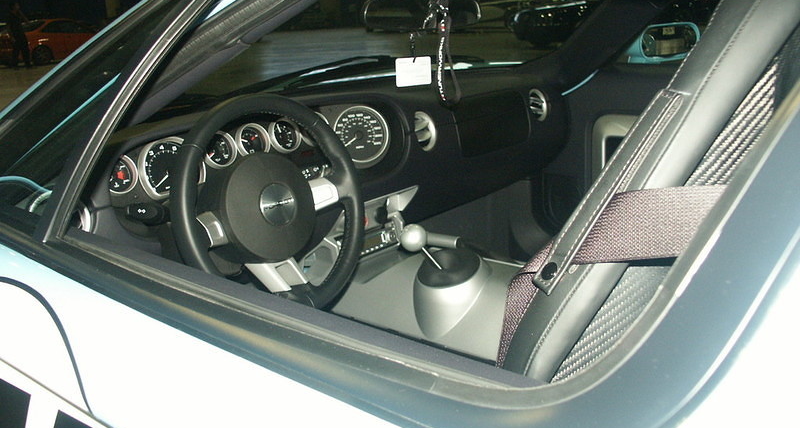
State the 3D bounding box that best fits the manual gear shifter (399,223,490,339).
[{"bbox_3d":[0.081,0.116,1.544,0.135,0.195,0.160,-15,18,-39],"label":"manual gear shifter"}]

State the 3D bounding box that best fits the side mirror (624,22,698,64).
[{"bbox_3d":[0.703,-0.453,2.150,0.215,0.115,0.120,-12,13,-31],"label":"side mirror"}]

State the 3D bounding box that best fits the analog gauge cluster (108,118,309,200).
[{"bbox_3d":[-0.321,-0.095,1.425,0.385,0.112,0.055,-14,3,-38],"label":"analog gauge cluster"}]

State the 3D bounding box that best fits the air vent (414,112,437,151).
[{"bbox_3d":[0.046,-0.174,1.696,0.080,0.080,0.035,-17,10,-43],"label":"air vent"}]

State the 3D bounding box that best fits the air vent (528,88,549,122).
[{"bbox_3d":[0.325,-0.260,1.936,0.080,0.080,0.035,-17,10,-43],"label":"air vent"}]

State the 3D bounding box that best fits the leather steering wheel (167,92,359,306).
[{"bbox_3d":[-0.207,-0.007,1.307,0.370,0.370,0.085,-16,4,-41],"label":"leather steering wheel"}]

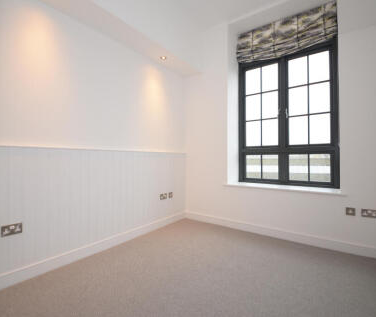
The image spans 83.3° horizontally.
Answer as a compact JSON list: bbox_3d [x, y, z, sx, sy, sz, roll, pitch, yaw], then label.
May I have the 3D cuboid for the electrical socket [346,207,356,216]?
[{"bbox_3d":[1.917,0.628,2.493,0.086,0.086,0.012,0,0,36],"label":"electrical socket"}]

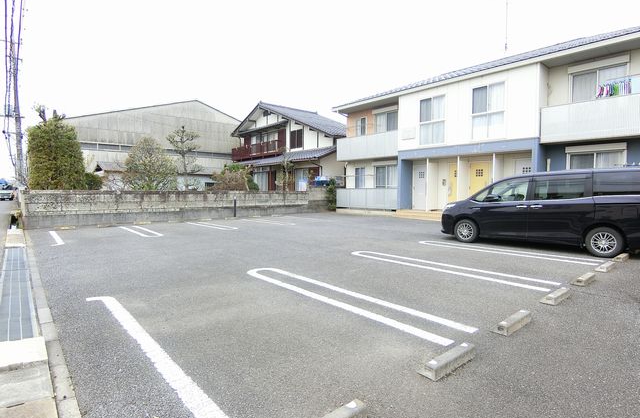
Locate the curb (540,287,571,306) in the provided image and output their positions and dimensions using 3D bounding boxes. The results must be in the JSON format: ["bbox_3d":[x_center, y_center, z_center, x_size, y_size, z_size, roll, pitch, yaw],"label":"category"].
[{"bbox_3d":[2.989,1.092,4.445,0.610,0.095,0.160,-3,4,-40],"label":"curb"}]

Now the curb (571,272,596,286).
[{"bbox_3d":[3.924,1.039,5.228,0.610,0.095,0.160,-3,4,-40],"label":"curb"}]

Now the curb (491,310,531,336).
[{"bbox_3d":[1.959,1.150,3.592,0.610,0.095,0.160,-3,4,-40],"label":"curb"}]

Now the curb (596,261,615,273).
[{"bbox_3d":[4.885,0.987,6.009,0.610,0.095,0.160,-3,4,-40],"label":"curb"}]

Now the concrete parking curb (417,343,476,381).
[{"bbox_3d":[1.025,1.202,2.816,0.610,0.095,0.160,-3,4,-40],"label":"concrete parking curb"}]

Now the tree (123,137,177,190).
[{"bbox_3d":[-7.691,-1.493,15.733,2.300,3.400,2.300,-3,4,-40],"label":"tree"}]

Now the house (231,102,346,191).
[{"bbox_3d":[-1.774,-4.446,27.230,7.200,8.100,13.000,-3,4,-40],"label":"house"}]

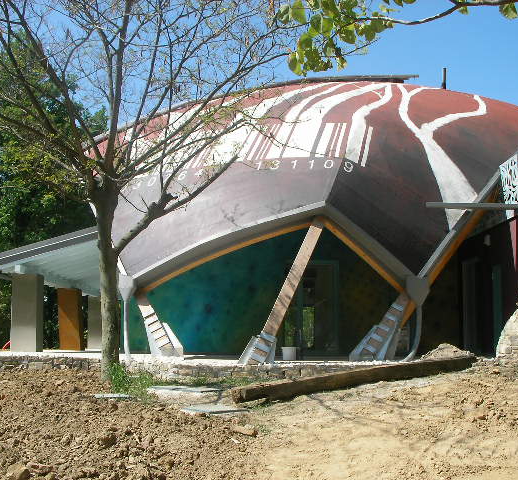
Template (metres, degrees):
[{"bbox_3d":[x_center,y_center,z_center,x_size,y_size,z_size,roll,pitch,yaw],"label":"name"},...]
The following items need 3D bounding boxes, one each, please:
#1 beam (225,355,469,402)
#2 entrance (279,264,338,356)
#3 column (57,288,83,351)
[{"bbox_3d":[1.642,2.053,10.500,4.620,0.210,0.240,0,-7,-34],"label":"beam"},{"bbox_3d":[1.160,1.601,16.300,1.360,2.200,0.200,0,-8,0],"label":"entrance"},{"bbox_3d":[-5.473,2.308,20.400,0.600,1.800,0.570,0,-7,-2],"label":"column"}]

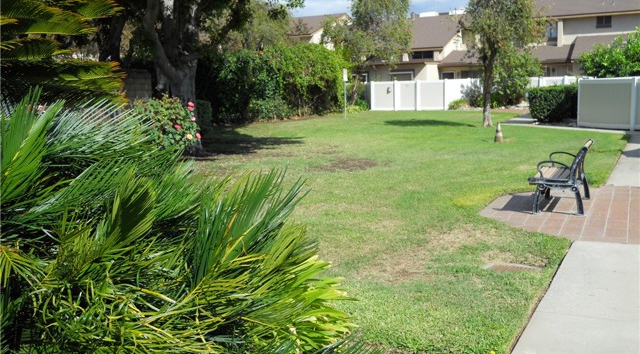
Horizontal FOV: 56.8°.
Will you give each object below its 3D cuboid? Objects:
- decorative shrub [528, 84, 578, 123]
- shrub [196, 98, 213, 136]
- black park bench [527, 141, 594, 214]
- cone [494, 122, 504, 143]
[{"bbox_3d":[10.668,-3.330,26.800,1.800,1.550,1.800,3,9,28],"label":"decorative shrub"},{"bbox_3d":[-4.418,-2.300,21.600,0.850,1.150,0.850,3,9,28],"label":"shrub"},{"bbox_3d":[3.247,-0.007,7.920,0.660,0.840,1.220,2,9,26],"label":"black park bench"},{"bbox_3d":[5.370,-1.331,17.700,0.310,0.660,0.310,1,8,16],"label":"cone"}]

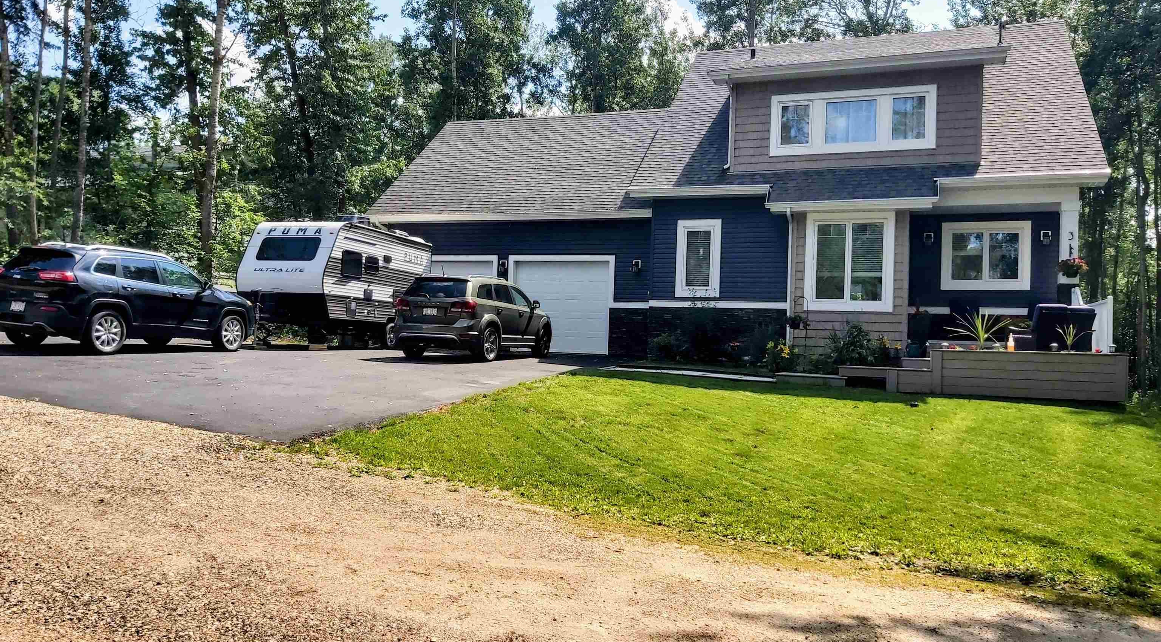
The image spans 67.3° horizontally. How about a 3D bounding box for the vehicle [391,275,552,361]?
[{"bbox_3d":[-2.079,-0.092,18.794,1.880,1.740,4.880,3,0,19],"label":"vehicle"}]

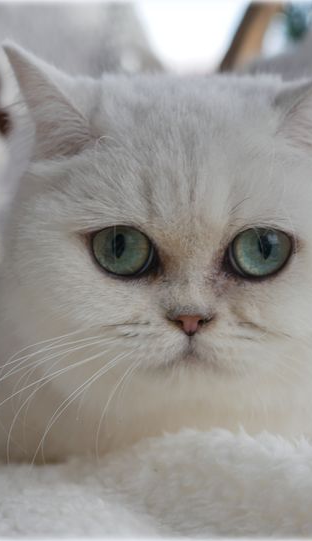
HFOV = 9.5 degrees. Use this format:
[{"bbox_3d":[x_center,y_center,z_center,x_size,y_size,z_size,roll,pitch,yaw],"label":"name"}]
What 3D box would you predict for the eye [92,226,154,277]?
[{"bbox_3d":[-0.011,-0.006,0.607,0.020,0.016,0.013,1,2,5],"label":"eye"}]

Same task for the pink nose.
[{"bbox_3d":[0.011,0.017,0.592,0.013,0.007,0.009,1,2,1],"label":"pink nose"}]

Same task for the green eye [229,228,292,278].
[{"bbox_3d":[0.034,-0.005,0.607,0.021,0.016,0.013,1,2,-3],"label":"green eye"}]

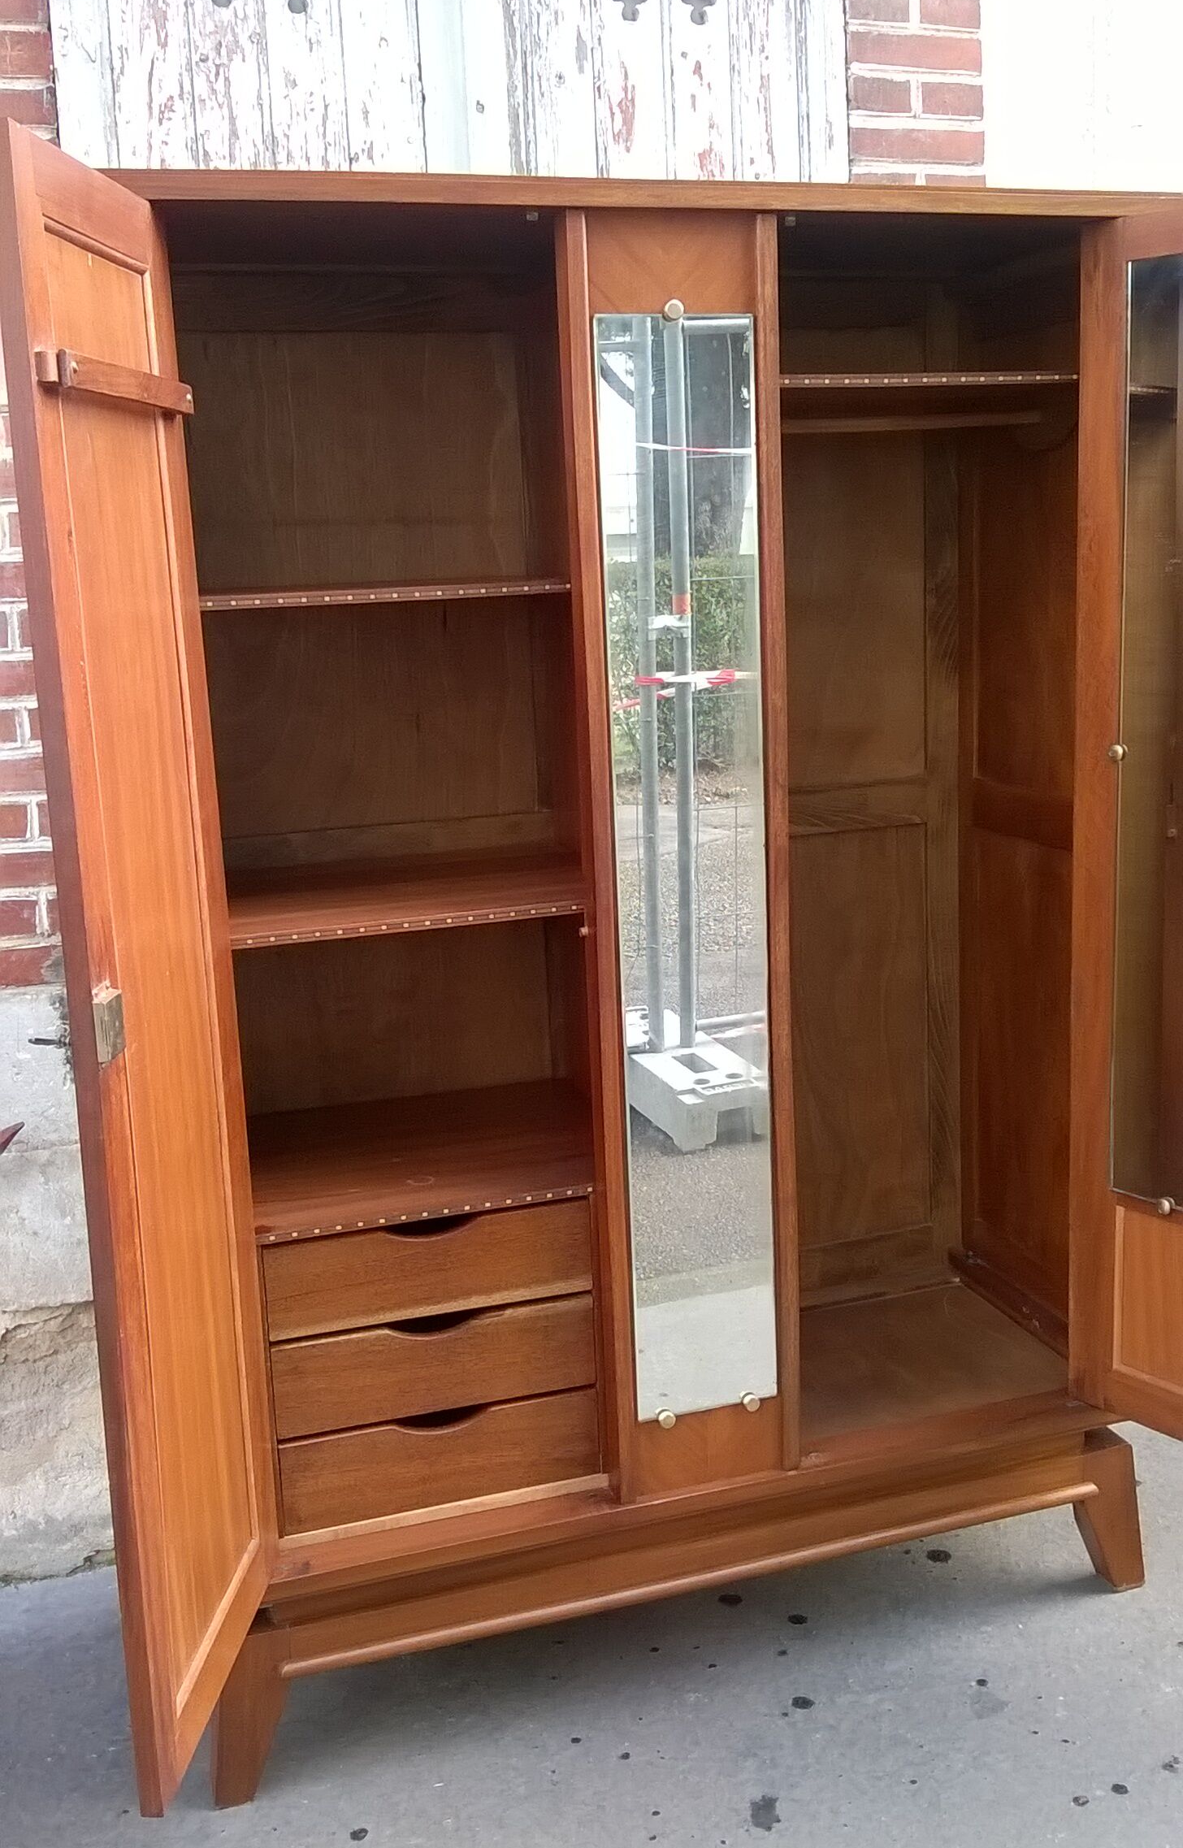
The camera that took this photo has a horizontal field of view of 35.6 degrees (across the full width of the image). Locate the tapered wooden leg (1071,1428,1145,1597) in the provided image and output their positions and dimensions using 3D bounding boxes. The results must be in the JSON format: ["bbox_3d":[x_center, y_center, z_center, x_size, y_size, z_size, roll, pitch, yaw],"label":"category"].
[{"bbox_3d":[0.724,0.831,2.608,0.104,0.218,0.059,-6,12,-18],"label":"tapered wooden leg"}]

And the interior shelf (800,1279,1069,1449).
[{"bbox_3d":[0.388,0.652,2.714,0.568,0.020,0.412,-6,12,-18],"label":"interior shelf"}]

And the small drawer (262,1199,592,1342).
[{"bbox_3d":[-0.256,0.386,2.443,0.406,0.123,0.399,-6,12,-18],"label":"small drawer"}]

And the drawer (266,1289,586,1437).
[{"bbox_3d":[-0.251,0.514,2.469,0.406,0.117,0.399,-6,12,-18],"label":"drawer"}]

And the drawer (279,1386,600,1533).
[{"bbox_3d":[-0.246,0.638,2.494,0.406,0.119,0.399,-6,12,-18],"label":"drawer"}]

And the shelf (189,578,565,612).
[{"bbox_3d":[-0.286,-0.409,2.282,0.541,0.016,0.429,-6,12,-18],"label":"shelf"}]

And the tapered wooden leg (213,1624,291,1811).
[{"bbox_3d":[-0.417,0.952,2.246,0.104,0.218,0.059,-6,12,-18],"label":"tapered wooden leg"}]

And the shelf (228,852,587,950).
[{"bbox_3d":[-0.270,-0.037,2.357,0.541,0.016,0.429,-6,12,-18],"label":"shelf"}]

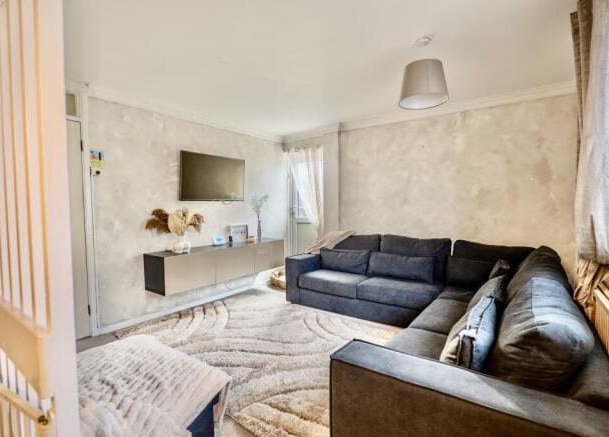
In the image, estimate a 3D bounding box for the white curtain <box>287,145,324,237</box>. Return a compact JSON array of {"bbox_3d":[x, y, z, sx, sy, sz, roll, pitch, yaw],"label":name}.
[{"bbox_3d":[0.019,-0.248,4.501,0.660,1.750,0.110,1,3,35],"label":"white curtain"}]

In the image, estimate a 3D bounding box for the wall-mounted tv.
[{"bbox_3d":[-1.143,-0.503,3.694,0.060,0.563,0.982,6,6,35],"label":"wall-mounted tv"}]

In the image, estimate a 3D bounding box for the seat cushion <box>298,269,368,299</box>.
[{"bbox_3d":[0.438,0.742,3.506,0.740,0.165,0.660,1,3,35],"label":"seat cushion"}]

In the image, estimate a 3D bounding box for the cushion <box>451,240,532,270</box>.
[{"bbox_3d":[1.835,0.435,2.781,0.700,0.430,0.200,1,-12,35],"label":"cushion"}]

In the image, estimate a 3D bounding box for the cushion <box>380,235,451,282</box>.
[{"bbox_3d":[1.229,0.441,3.310,0.750,0.460,0.200,1,-9,35],"label":"cushion"}]

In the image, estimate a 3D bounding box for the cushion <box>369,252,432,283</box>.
[{"bbox_3d":[1.033,0.514,3.147,0.680,0.280,0.140,1,-12,35],"label":"cushion"}]

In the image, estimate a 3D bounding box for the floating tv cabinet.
[{"bbox_3d":[-0.993,0.538,3.674,0.400,0.386,1.800,1,3,35],"label":"floating tv cabinet"}]

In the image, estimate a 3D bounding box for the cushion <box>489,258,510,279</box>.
[{"bbox_3d":[1.485,0.524,2.283,0.140,0.400,0.420,27,17,32],"label":"cushion"}]

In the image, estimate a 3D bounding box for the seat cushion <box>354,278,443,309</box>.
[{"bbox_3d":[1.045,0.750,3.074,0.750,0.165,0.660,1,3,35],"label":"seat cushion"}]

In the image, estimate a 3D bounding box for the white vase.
[{"bbox_3d":[-1.309,0.269,3.111,0.165,0.200,0.175,1,3,35],"label":"white vase"}]

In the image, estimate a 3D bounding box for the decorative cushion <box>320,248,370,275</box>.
[{"bbox_3d":[0.508,0.542,3.669,0.650,0.270,0.140,1,-11,35],"label":"decorative cushion"}]

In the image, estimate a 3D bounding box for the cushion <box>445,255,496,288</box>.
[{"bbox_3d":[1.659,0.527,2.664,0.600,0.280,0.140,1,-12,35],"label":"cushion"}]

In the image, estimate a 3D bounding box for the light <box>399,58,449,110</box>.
[{"bbox_3d":[0.810,-0.906,1.980,0.316,0.235,0.316,1,3,35],"label":"light"}]

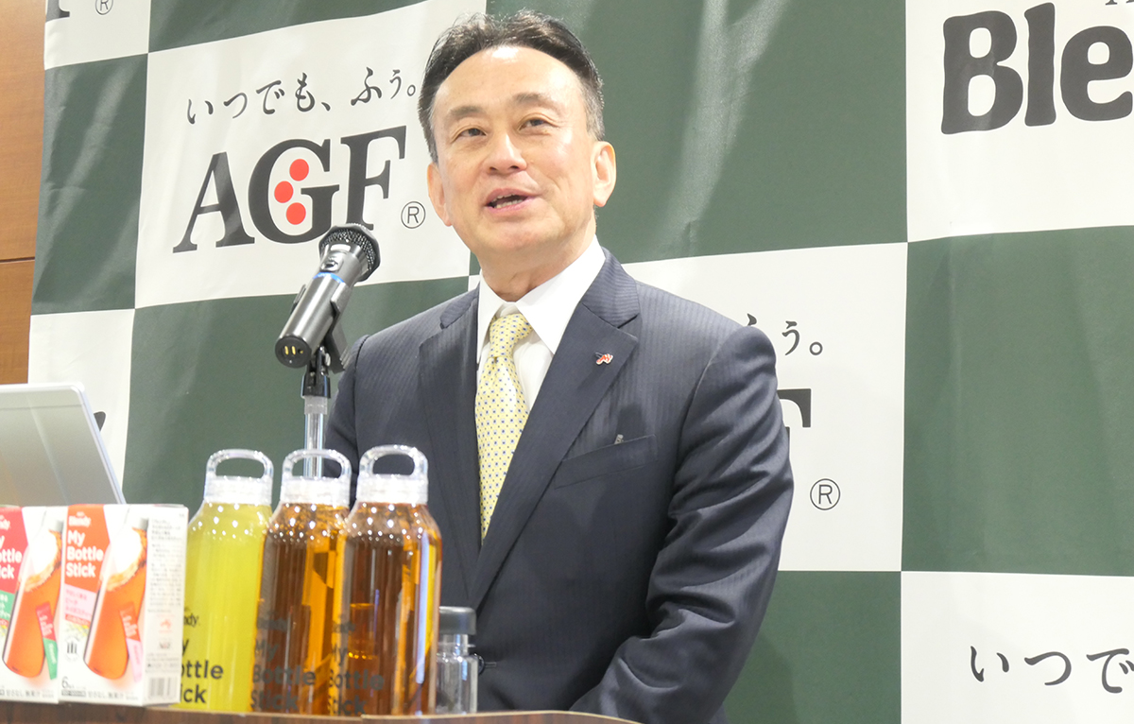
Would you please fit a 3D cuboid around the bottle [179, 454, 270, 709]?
[{"bbox_3d":[-0.252,0.163,1.546,0.077,0.195,0.077,3,-6,0],"label":"bottle"}]

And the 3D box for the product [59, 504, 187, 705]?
[{"bbox_3d":[-0.325,0.177,1.498,0.081,0.142,0.042,-2,-7,29],"label":"product"}]

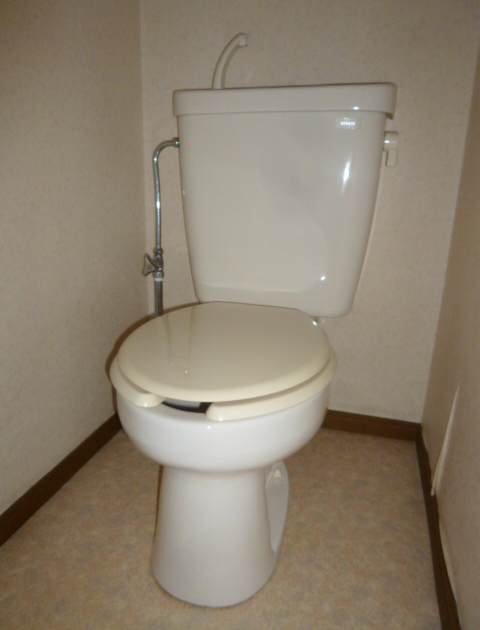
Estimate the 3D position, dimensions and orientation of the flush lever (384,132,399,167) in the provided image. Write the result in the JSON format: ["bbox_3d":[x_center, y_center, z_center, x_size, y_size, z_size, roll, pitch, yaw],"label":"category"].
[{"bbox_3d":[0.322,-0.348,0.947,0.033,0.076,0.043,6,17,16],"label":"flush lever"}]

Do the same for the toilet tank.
[{"bbox_3d":[0.094,-0.264,1.062,0.464,0.477,0.178,6,17,16],"label":"toilet tank"}]

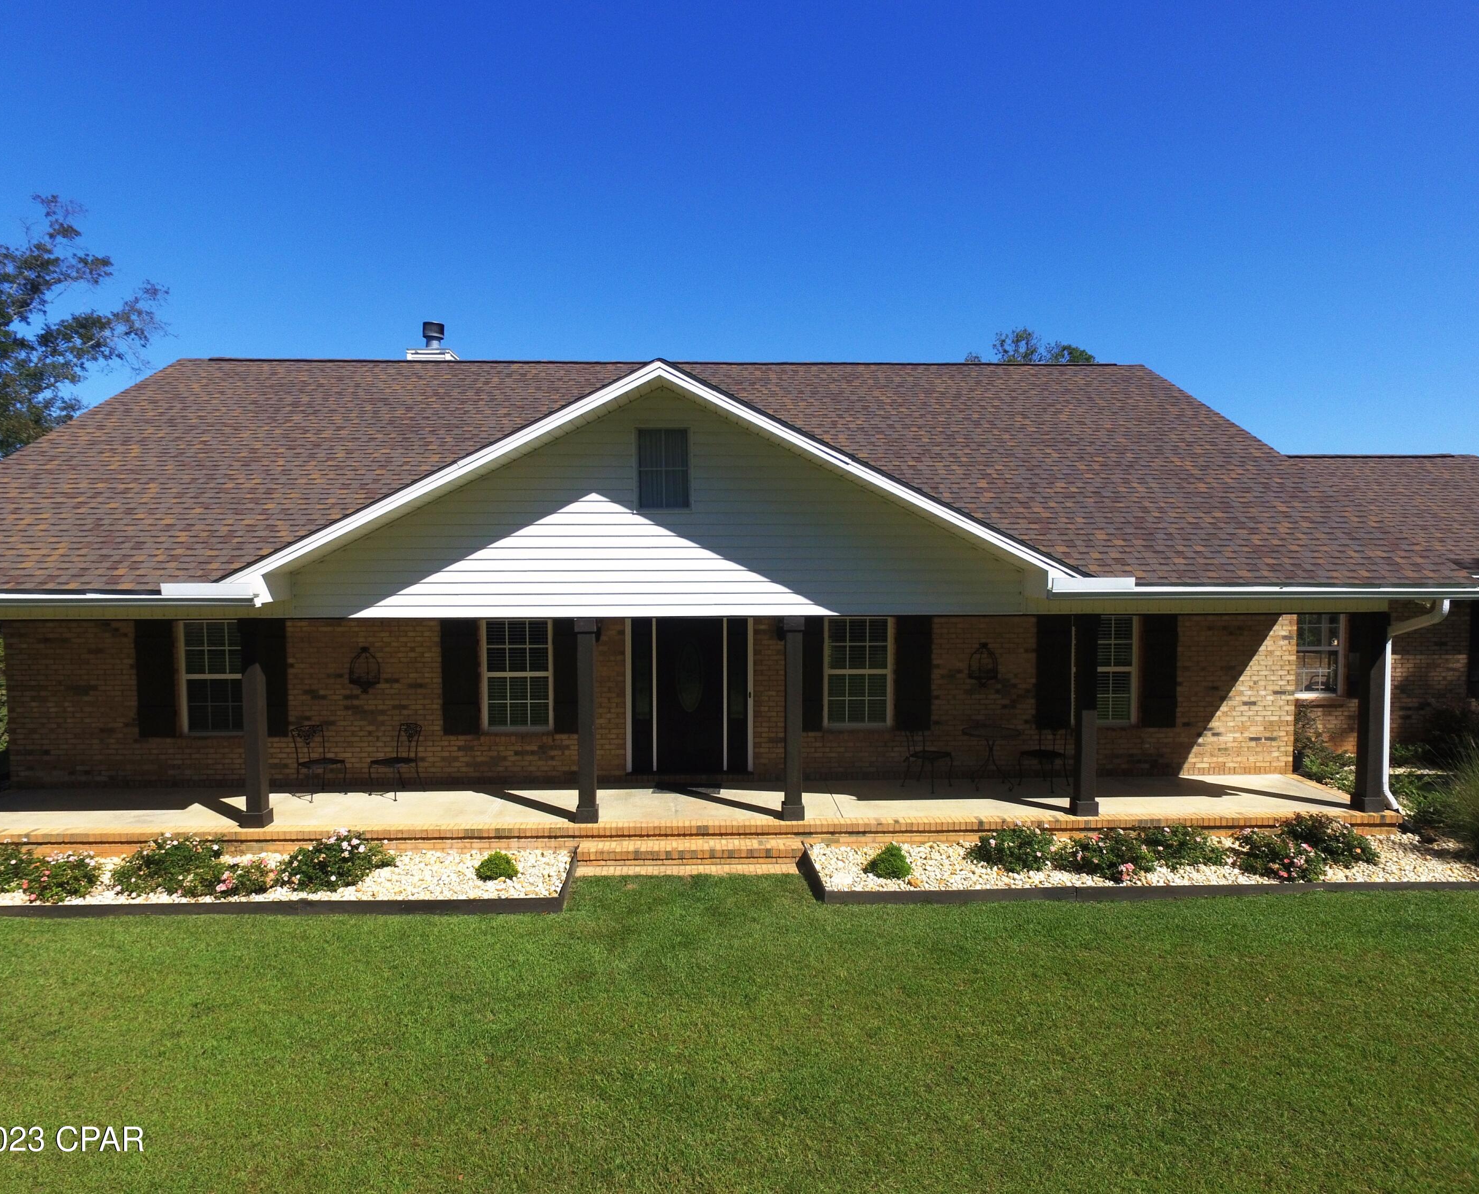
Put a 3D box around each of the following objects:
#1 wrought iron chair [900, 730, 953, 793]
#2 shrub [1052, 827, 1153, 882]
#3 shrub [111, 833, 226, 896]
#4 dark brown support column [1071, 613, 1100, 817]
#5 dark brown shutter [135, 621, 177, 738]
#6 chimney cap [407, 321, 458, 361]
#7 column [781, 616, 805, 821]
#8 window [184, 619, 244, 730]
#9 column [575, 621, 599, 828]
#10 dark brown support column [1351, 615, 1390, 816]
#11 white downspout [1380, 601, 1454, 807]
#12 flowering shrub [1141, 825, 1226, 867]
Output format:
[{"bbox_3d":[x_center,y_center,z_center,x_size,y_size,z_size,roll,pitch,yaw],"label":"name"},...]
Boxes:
[{"bbox_3d":[2.377,2.002,11.730,0.490,0.870,0.460,2,4,41],"label":"wrought iron chair"},{"bbox_3d":[3.768,2.616,9.521,0.980,0.430,0.800,0,3,-2],"label":"shrub"},{"bbox_3d":[-5.656,2.612,9.167,1.020,0.490,0.820,0,3,-2],"label":"shrub"},{"bbox_3d":[3.963,1.344,10.548,0.250,2.308,0.250,0,2,-2],"label":"dark brown support column"},{"bbox_3d":[-7.428,1.027,11.693,0.470,1.540,0.050,0,3,-2],"label":"dark brown shutter"},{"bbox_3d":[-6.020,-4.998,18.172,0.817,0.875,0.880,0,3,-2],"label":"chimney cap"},{"bbox_3d":[0.609,1.370,10.497,0.245,2.330,0.245,0,3,-2],"label":"column"},{"bbox_3d":[-6.803,1.027,11.920,0.890,1.490,0.080,0,3,-2],"label":"window"},{"bbox_3d":[-1.709,1.384,10.335,0.250,2.265,0.250,0,3,-2],"label":"column"},{"bbox_3d":[7.392,1.342,10.758,0.245,2.308,0.250,0,3,-2],"label":"dark brown support column"},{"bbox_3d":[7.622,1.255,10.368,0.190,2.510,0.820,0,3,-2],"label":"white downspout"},{"bbox_3d":[4.862,2.698,10.081,0.940,0.371,0.800,0,3,-2],"label":"flowering shrub"}]

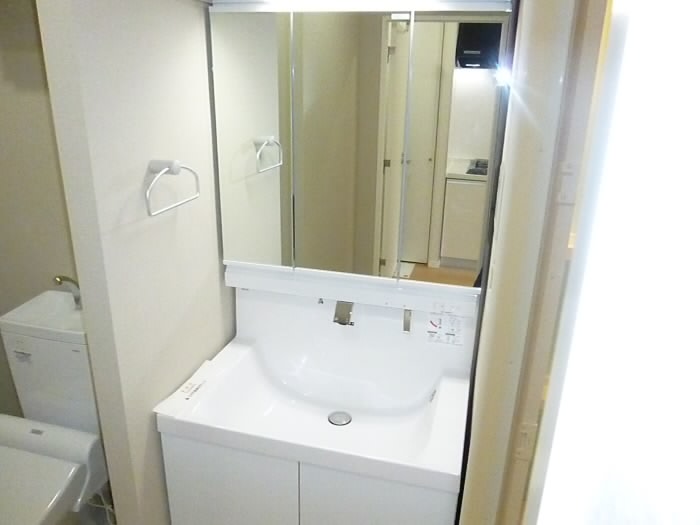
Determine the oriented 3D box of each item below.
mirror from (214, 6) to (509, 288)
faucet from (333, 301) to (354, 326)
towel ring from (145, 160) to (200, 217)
[{"bbox_3d":[-0.004,-0.293,1.346,0.750,0.675,0.030,6,19,14],"label":"mirror"},{"bbox_3d":[-0.015,0.150,1.497,0.050,0.067,0.068,6,19,14],"label":"faucet"},{"bbox_3d":[-0.426,-0.184,1.172,0.066,0.113,0.205,6,19,14],"label":"towel ring"}]

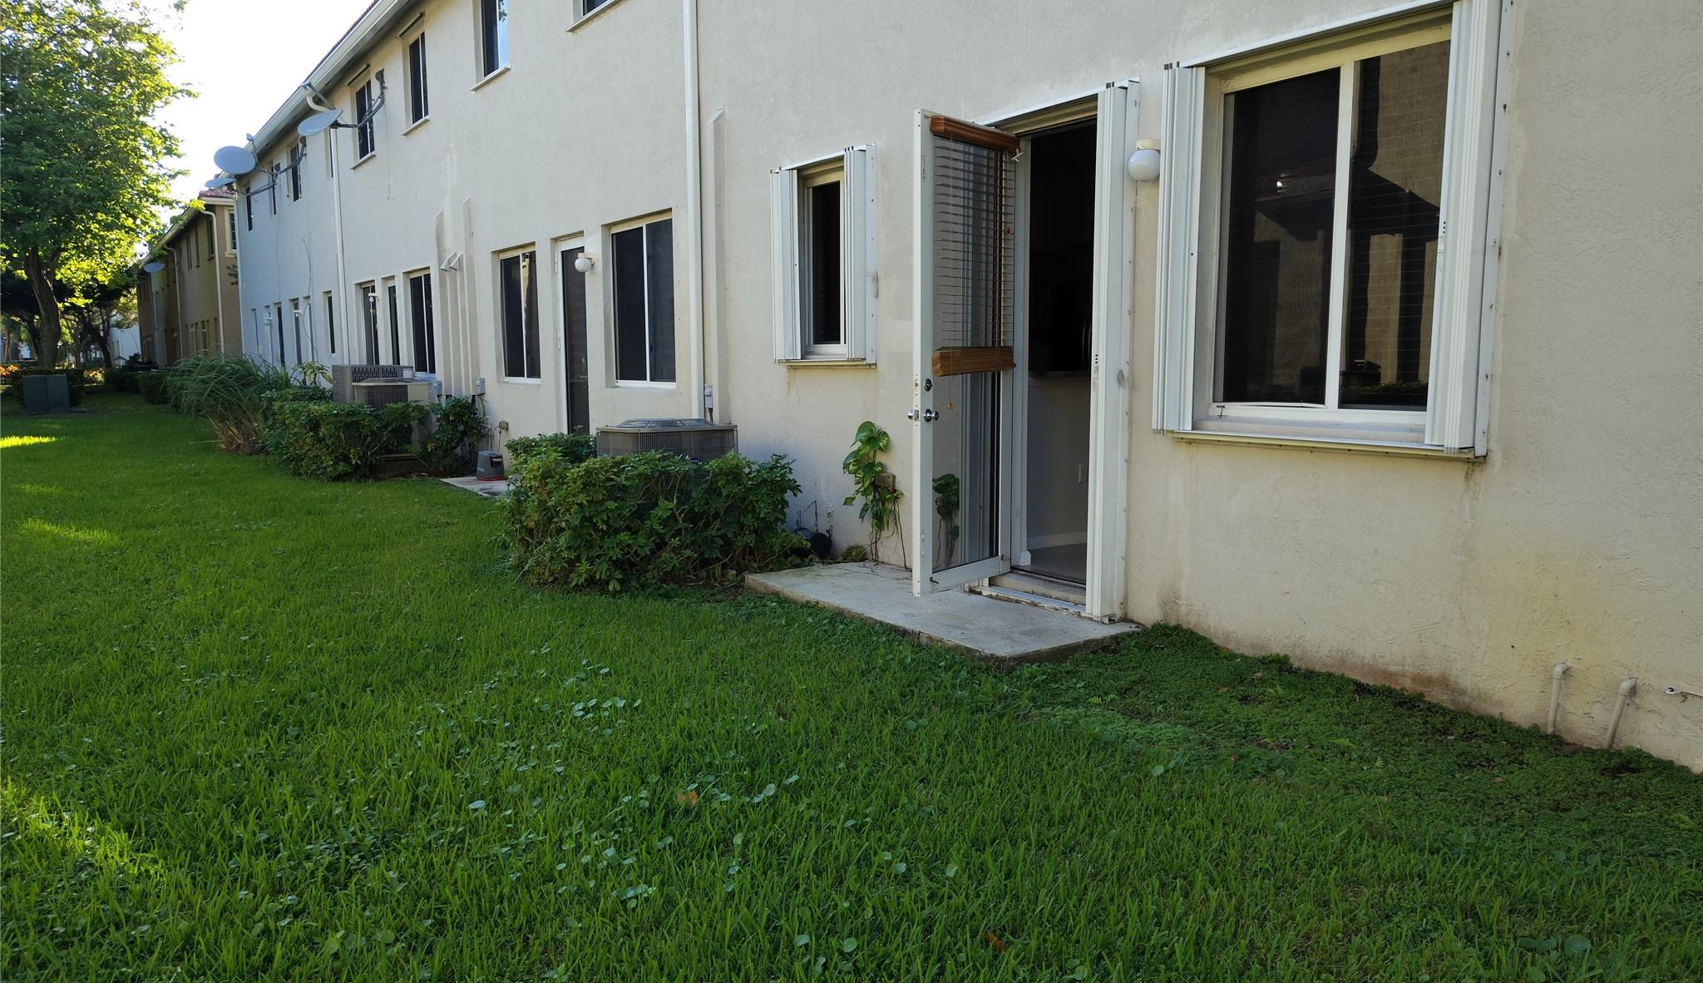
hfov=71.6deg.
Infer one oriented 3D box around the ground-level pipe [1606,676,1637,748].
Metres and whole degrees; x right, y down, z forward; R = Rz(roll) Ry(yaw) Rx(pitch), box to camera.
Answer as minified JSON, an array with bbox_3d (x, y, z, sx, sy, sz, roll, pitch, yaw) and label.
[{"bbox_3d":[2.605,0.751,3.993,0.110,0.250,0.060,-5,8,-34],"label":"ground-level pipe"}]

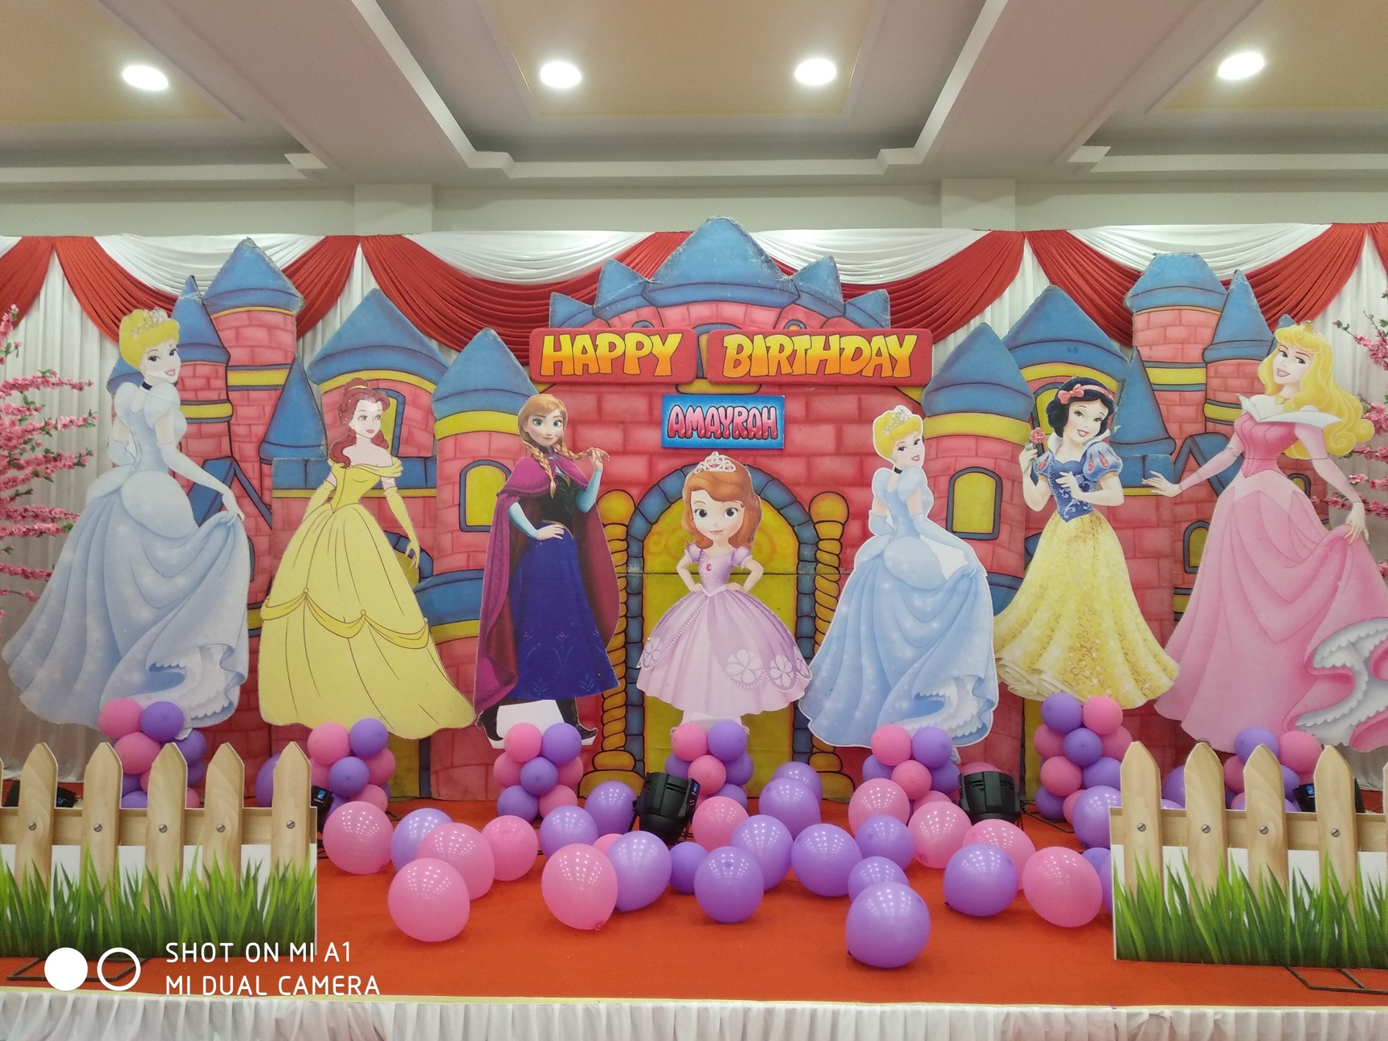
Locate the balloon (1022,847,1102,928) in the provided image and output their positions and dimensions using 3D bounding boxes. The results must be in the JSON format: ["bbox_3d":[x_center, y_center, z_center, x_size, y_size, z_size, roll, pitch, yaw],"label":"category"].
[{"bbox_3d":[1.102,1.099,3.122,0.237,0.237,0.242,0,-1,2],"label":"balloon"}]

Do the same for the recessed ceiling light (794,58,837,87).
[{"bbox_3d":[0.492,-1.816,4.227,0.168,0.035,0.168,0,0,0],"label":"recessed ceiling light"}]

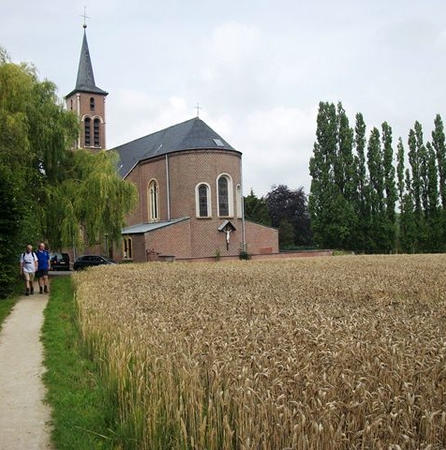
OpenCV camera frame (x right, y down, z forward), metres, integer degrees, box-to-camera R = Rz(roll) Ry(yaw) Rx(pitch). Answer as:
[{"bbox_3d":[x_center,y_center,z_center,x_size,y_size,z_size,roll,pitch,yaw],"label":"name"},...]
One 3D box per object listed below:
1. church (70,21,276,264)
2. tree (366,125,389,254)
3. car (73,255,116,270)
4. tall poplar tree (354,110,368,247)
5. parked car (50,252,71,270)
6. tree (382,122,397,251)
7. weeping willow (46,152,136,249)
[{"bbox_3d":[-11.981,-14.384,77.646,18.500,39.200,40.000,0,-2,-36],"label":"church"},{"bbox_3d":[25.182,-5.660,91.000,3.200,21.000,3.200,-2,-2,0],"label":"tree"},{"bbox_3d":[-12.315,3.680,54.000,4.250,1.470,1.770,-2,-2,11],"label":"car"},{"bbox_3d":[22.557,-6.808,91.000,2.400,23.300,2.400,-2,-2,0],"label":"tall poplar tree"},{"bbox_3d":[-16.759,3.715,56.000,1.770,1.720,4.300,-1,-2,-30],"label":"parked car"},{"bbox_3d":[27.315,-5.988,91.000,2.600,21.650,2.600,-2,-2,0],"label":"tree"},{"bbox_3d":[-10.431,-1.229,44.000,7.500,9.700,7.500,-2,-2,0],"label":"weeping willow"}]

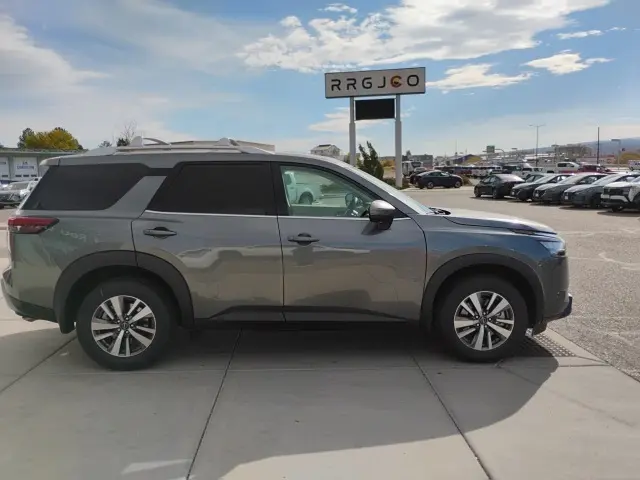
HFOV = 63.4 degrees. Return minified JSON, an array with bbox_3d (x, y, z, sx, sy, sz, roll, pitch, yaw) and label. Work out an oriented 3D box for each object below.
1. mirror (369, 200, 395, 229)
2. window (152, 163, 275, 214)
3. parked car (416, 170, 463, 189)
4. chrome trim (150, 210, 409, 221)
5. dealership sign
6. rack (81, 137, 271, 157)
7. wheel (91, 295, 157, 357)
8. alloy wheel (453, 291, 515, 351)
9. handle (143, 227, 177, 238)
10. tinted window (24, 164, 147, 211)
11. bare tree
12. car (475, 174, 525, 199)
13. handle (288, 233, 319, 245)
[{"bbox_3d":[0.486,-0.193,4.031,0.200,0.230,0.250,0,7,-2],"label":"mirror"},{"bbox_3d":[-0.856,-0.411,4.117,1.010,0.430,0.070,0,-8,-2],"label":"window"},{"bbox_3d":[10.565,-5.349,46.000,4.680,1.480,1.830,-3,8,-19],"label":"parked car"},{"bbox_3d":[-0.307,-0.193,4.087,2.100,0.070,0.040,0,7,-2],"label":"chrome trim"},{"bbox_3d":[4.824,-13.621,45.000,9.000,2.200,0.500,1,7,14],"label":"dealership sign"},{"bbox_3d":[-1.191,-0.857,4.853,1.620,0.150,1.200,0,7,-3],"label":"rack"},{"bbox_3d":[-1.548,0.666,4.165,0.490,0.490,0.200,0,7,-3],"label":"wheel"},{"bbox_3d":[1.341,0.650,4.324,0.492,0.492,0.200,0,7,-2],"label":"alloy wheel"},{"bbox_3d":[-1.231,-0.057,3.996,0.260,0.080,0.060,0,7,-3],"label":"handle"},{"bbox_3d":[-1.808,-0.411,4.000,0.950,0.370,0.070,0,-7,-3],"label":"tinted window"},{"bbox_3d":[-24.129,-10.955,65.535,2.900,8.170,2.900,-1,8,0],"label":"bare tree"},{"bbox_3d":[11.000,-3.264,31.700,1.830,1.450,4.750,-1,7,-4],"label":"car"},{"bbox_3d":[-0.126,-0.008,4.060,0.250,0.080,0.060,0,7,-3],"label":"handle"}]

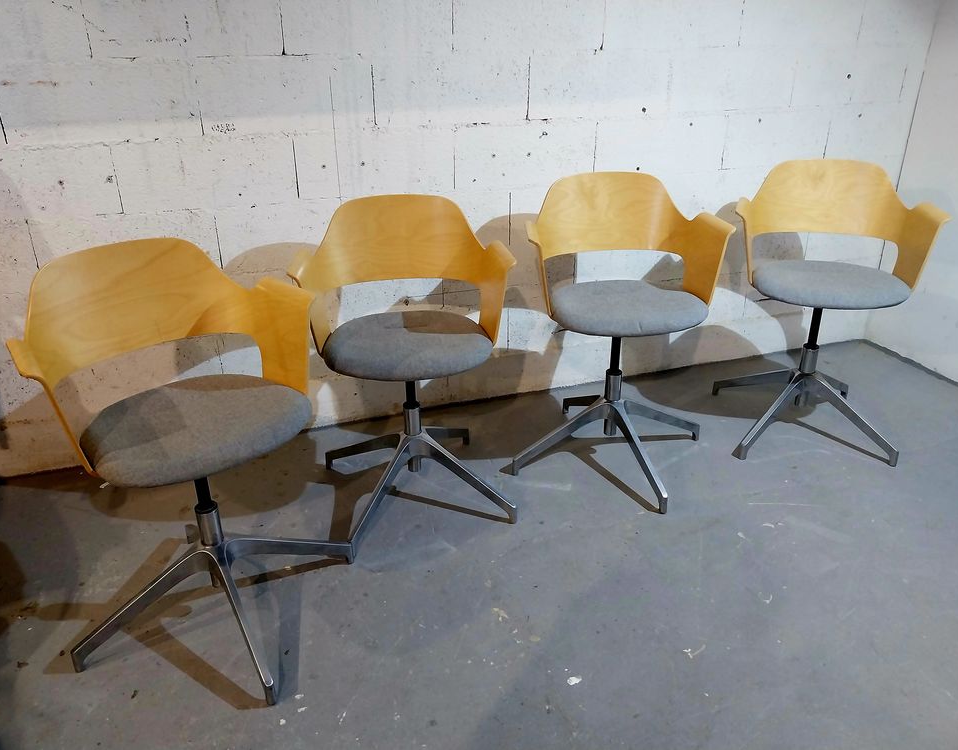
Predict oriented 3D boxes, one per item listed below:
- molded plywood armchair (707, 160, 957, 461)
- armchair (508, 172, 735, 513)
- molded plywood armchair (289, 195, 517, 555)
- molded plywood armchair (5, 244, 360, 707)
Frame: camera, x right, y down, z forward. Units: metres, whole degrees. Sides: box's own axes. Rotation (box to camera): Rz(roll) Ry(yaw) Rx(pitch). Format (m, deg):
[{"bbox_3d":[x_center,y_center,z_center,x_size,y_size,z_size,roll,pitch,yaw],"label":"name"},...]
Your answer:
[{"bbox_3d":[1.098,-0.214,2.430,0.587,0.876,0.559,5,26,13],"label":"molded plywood armchair"},{"bbox_3d":[0.418,-0.128,2.271,0.673,0.878,0.673,-4,25,-6],"label":"armchair"},{"bbox_3d":[-0.196,-0.023,2.102,0.587,0.850,0.575,-4,25,-6],"label":"molded plywood armchair"},{"bbox_3d":[-0.620,0.180,1.645,0.675,0.880,0.675,-23,32,-38],"label":"molded plywood armchair"}]

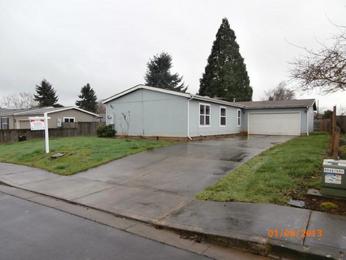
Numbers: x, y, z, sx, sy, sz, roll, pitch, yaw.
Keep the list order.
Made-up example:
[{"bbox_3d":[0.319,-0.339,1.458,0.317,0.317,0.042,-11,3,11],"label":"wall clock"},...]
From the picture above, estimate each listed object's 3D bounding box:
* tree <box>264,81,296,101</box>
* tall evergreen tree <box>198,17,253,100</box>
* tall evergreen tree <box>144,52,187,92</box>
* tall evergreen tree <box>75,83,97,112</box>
[{"bbox_3d":[23.174,-5.354,51.883,6.930,9.860,6.930,0,2,0],"label":"tree"},{"bbox_3d":[10.027,-10.547,44.714,10.500,20.690,10.500,0,2,0],"label":"tall evergreen tree"},{"bbox_3d":[-1.399,-6.788,41.829,7.700,13.360,7.700,0,2,0],"label":"tall evergreen tree"},{"bbox_3d":[-18.626,-5.246,51.887,5.200,9.650,5.200,0,2,0],"label":"tall evergreen tree"}]

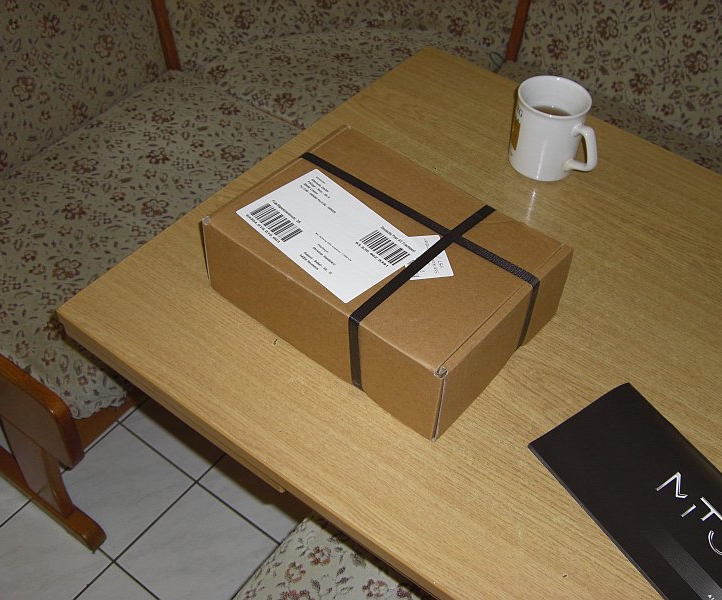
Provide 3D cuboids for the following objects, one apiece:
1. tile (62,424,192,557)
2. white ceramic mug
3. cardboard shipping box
[{"bbox_3d":[-0.433,0.338,1.559,0.200,0.010,0.200,30,52,22],"label":"tile"},{"bbox_3d":[0.222,-0.187,1.000,0.108,0.094,0.083,37,54,26],"label":"white ceramic mug"},{"bbox_3d":[0.024,-0.031,0.839,0.274,0.090,0.203,33,53,24],"label":"cardboard shipping box"}]

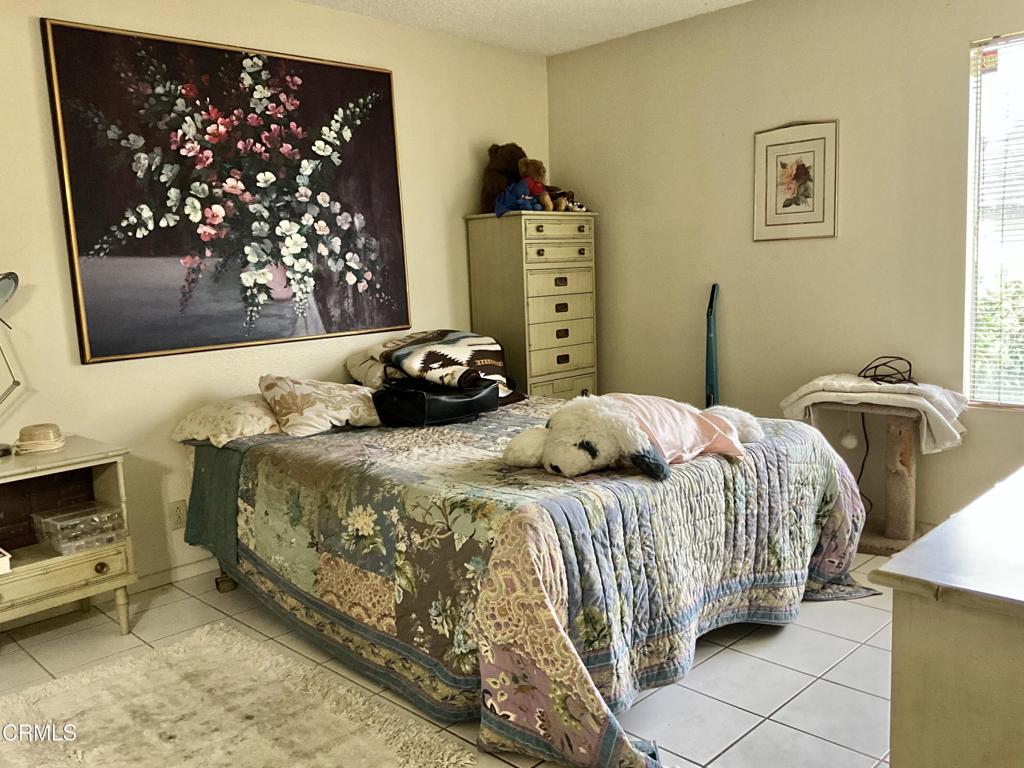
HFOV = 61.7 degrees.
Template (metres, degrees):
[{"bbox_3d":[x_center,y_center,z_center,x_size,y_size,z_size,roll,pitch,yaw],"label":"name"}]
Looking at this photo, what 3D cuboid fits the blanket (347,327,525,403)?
[{"bbox_3d":[-0.357,-0.060,4.104,0.530,0.330,0.720,5,11,44],"label":"blanket"}]

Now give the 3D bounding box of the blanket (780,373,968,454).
[{"bbox_3d":[1.526,0.103,3.639,0.740,0.250,0.390,5,11,44],"label":"blanket"}]

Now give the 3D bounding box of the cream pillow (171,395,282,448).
[{"bbox_3d":[-1.098,0.132,3.591,0.310,0.160,0.560,5,11,44],"label":"cream pillow"}]

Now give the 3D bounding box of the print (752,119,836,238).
[{"bbox_3d":[1.305,-0.929,3.989,0.406,0.510,0.020,5,11,44],"label":"print"}]

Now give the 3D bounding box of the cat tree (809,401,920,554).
[{"bbox_3d":[1.576,0.380,3.667,0.460,0.620,0.380,5,11,44],"label":"cat tree"}]

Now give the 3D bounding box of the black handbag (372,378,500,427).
[{"bbox_3d":[-0.340,0.070,3.833,0.310,0.145,0.450,5,11,44],"label":"black handbag"}]

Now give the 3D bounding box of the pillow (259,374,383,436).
[{"bbox_3d":[-0.772,0.077,3.710,0.600,0.190,0.370,-7,9,-28],"label":"pillow"}]

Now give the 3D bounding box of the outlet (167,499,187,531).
[{"bbox_3d":[-1.385,0.548,3.563,0.008,0.117,0.076,5,11,44],"label":"outlet"}]

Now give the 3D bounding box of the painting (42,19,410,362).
[{"bbox_3d":[-1.102,-0.790,3.696,0.045,1.245,1.550,5,11,44],"label":"painting"}]

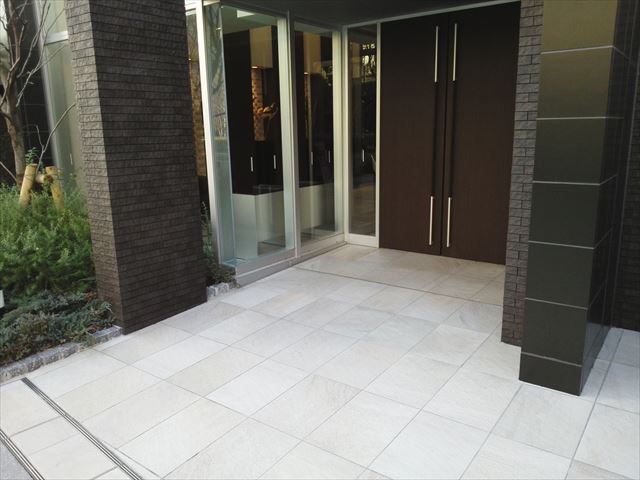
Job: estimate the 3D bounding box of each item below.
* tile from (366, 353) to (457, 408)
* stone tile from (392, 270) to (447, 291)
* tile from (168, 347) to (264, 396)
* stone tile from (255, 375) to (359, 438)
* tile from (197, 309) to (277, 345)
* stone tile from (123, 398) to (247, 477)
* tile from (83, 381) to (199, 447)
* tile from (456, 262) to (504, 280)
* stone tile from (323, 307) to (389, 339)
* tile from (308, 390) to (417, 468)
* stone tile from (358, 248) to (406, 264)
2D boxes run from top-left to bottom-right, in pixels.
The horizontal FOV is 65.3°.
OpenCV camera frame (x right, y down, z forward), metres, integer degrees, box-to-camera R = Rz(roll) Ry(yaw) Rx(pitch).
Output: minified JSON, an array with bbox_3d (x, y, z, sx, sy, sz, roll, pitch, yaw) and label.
[{"bbox_3d":[0.607,0.903,3.231,0.393,0.024,0.605,8,17,35],"label":"tile"},{"bbox_3d":[1.054,0.423,5.175,0.400,0.020,0.600,8,17,36],"label":"stone tile"},{"bbox_3d":[-0.702,0.897,3.440,0.393,0.024,0.605,8,17,35],"label":"tile"},{"bbox_3d":[-0.067,1.000,3.025,0.400,0.020,0.600,8,17,36],"label":"stone tile"},{"bbox_3d":[-0.664,0.726,4.140,0.393,0.024,0.605,8,17,35],"label":"tile"},{"bbox_3d":[-0.749,1.087,2.787,0.400,0.020,0.600,8,17,36],"label":"stone tile"},{"bbox_3d":[-1.071,1.043,3.020,0.400,0.020,0.600,8,17,36],"label":"tile"},{"bbox_3d":[1.733,0.341,5.387,0.393,0.024,0.586,8,17,35],"label":"tile"},{"bbox_3d":[0.325,0.695,4.211,0.400,0.020,0.600,8,17,35],"label":"stone tile"},{"bbox_3d":[0.251,1.030,2.758,0.393,0.024,0.605,8,17,35],"label":"tile"},{"bbox_3d":[0.768,0.209,6.066,0.393,0.024,0.604,8,17,35],"label":"stone tile"}]

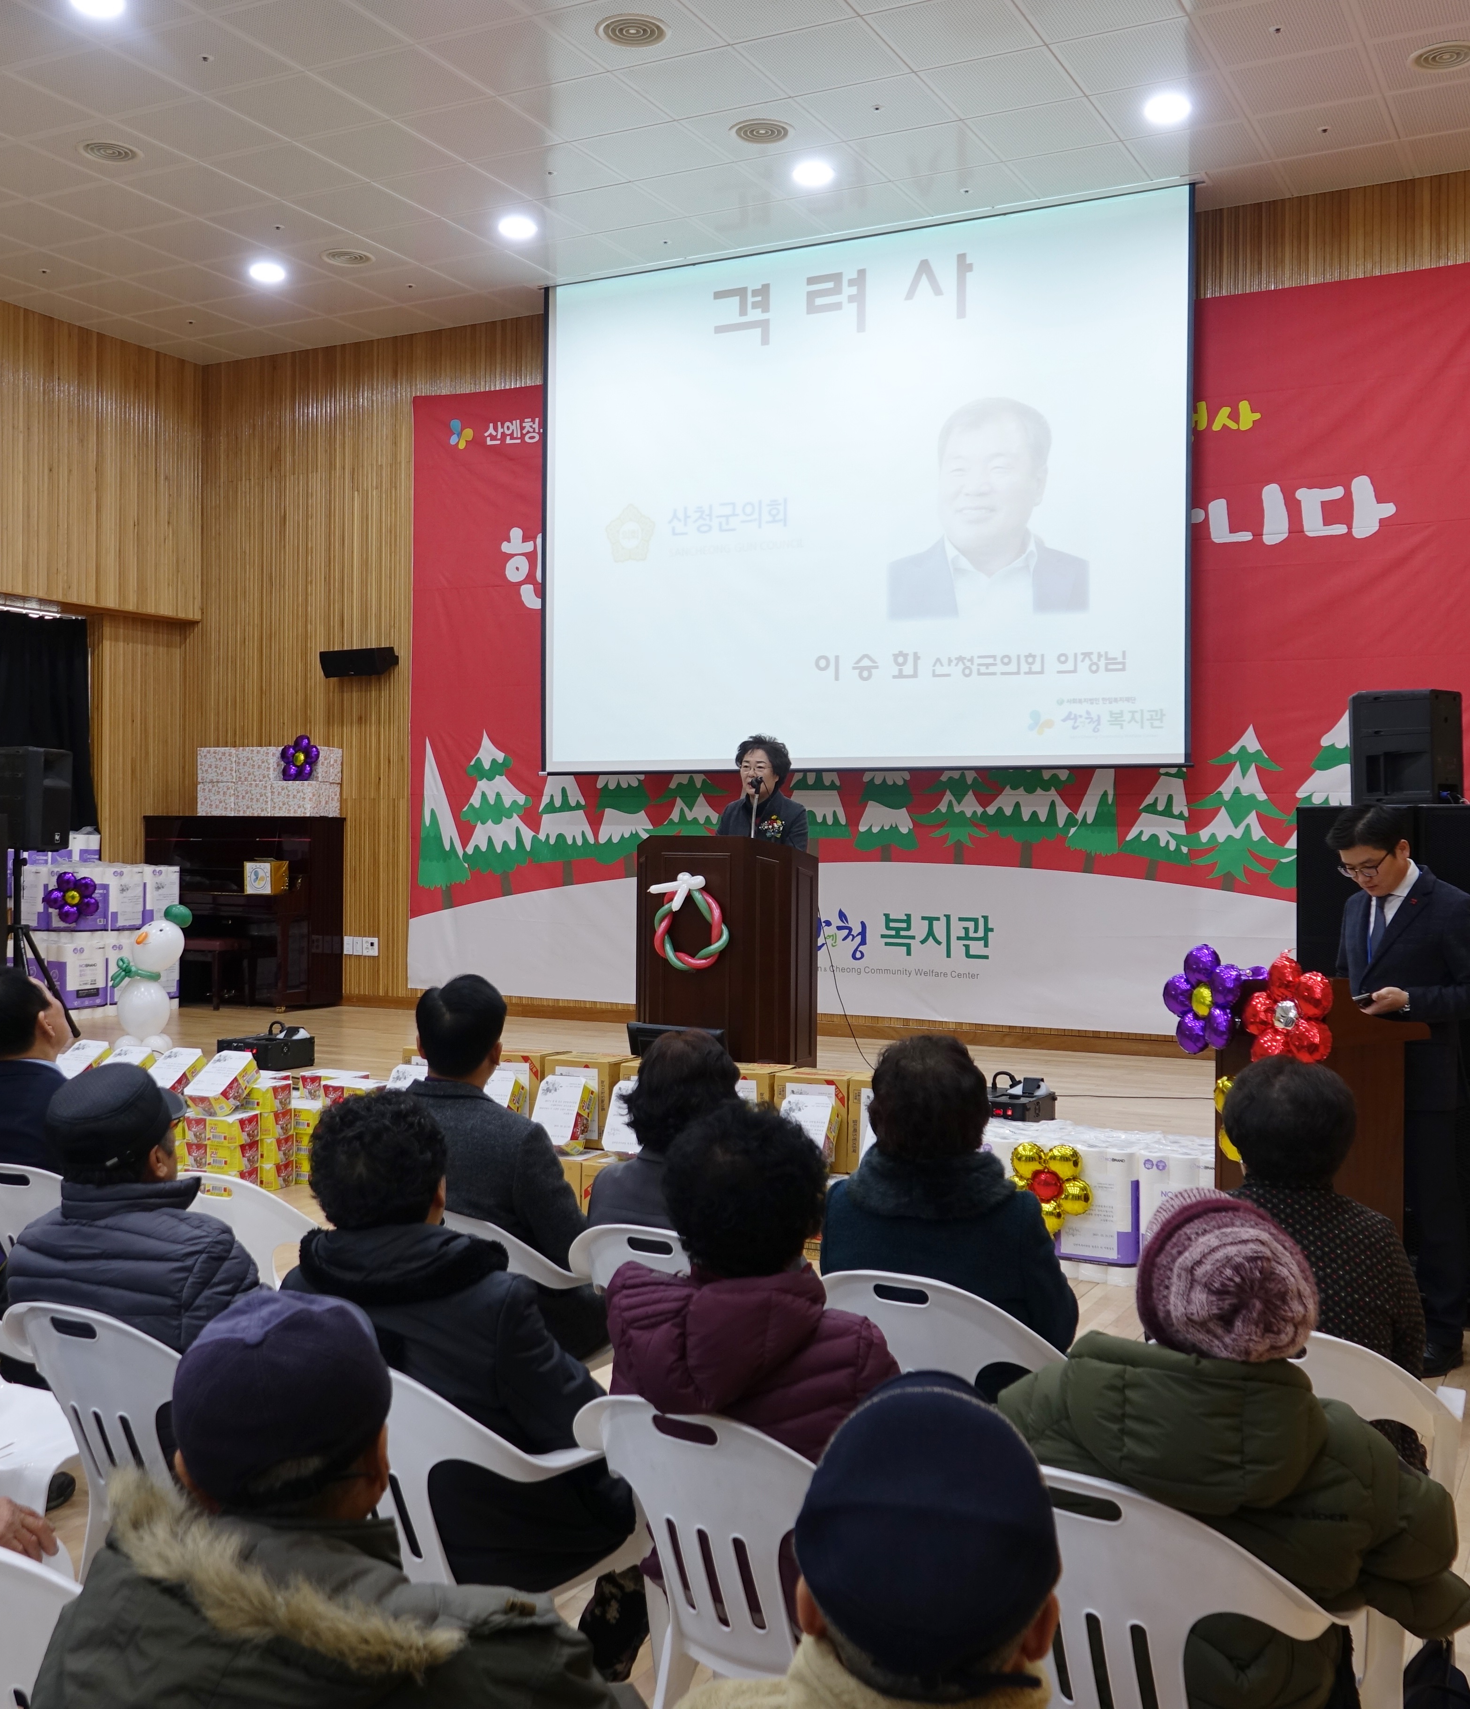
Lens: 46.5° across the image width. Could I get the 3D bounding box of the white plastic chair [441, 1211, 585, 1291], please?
[{"bbox_3d":[-0.553,1.161,4.075,0.560,0.810,0.570,1,1,27],"label":"white plastic chair"}]

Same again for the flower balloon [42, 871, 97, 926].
[{"bbox_3d":[-4.280,0.284,11.000,0.140,0.360,0.370,1,1,43],"label":"flower balloon"}]

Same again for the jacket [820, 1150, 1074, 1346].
[{"bbox_3d":[0.434,0.910,3.382,0.490,0.610,0.390,1,1,28],"label":"jacket"}]

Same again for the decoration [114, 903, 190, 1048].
[{"bbox_3d":[-3.280,0.684,9.600,0.390,0.810,0.340,1,1,23],"label":"decoration"}]

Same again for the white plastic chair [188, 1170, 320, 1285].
[{"bbox_3d":[-1.100,1.127,4.093,0.560,0.810,0.550,1,1,28],"label":"white plastic chair"}]

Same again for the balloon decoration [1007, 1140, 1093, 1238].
[{"bbox_3d":[1.121,1.204,6.149,0.320,0.330,0.110,1,1,28],"label":"balloon decoration"}]

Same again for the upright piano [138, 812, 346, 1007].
[{"bbox_3d":[-3.581,0.398,12.048,1.520,1.300,0.640,1,1,27],"label":"upright piano"}]

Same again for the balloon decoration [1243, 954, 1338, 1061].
[{"bbox_3d":[1.527,0.423,4.720,0.120,0.300,0.290,0,1,-26],"label":"balloon decoration"}]

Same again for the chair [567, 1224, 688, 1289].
[{"bbox_3d":[-0.057,1.167,3.819,0.560,0.810,0.570,1,1,25],"label":"chair"}]

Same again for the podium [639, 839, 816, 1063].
[{"bbox_3d":[-0.071,0.509,8.000,0.800,1.180,0.480,1,1,28],"label":"podium"}]

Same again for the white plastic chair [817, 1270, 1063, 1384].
[{"bbox_3d":[0.447,1.175,3.411,0.560,0.810,0.570,1,1,29],"label":"white plastic chair"}]

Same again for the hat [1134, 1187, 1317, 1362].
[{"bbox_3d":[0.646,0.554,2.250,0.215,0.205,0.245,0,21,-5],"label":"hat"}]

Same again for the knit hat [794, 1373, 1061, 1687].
[{"bbox_3d":[0.161,0.552,1.410,0.205,0.145,0.260,0,9,5],"label":"knit hat"}]

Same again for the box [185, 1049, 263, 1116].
[{"bbox_3d":[-2.301,1.034,7.700,0.200,0.115,0.280,1,34,27],"label":"box"}]

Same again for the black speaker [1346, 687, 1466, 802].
[{"bbox_3d":[2.729,-0.350,6.950,0.380,0.640,0.400,1,1,43],"label":"black speaker"}]

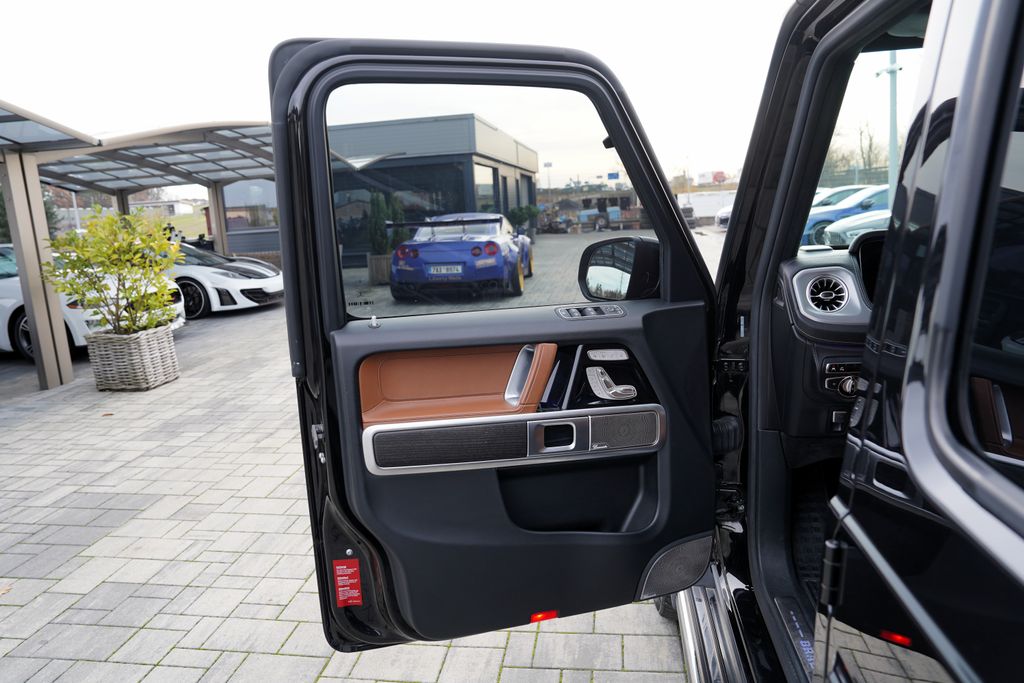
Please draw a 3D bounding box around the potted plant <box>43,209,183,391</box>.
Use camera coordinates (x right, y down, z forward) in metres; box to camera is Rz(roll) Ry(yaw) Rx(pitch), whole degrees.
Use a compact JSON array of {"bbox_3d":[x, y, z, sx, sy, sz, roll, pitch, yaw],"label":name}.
[{"bbox_3d":[-3.549,-0.398,6.296,1.080,1.630,1.050,-1,12,8],"label":"potted plant"}]

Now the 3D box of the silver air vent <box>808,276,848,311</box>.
[{"bbox_3d":[0.741,-0.113,1.612,0.094,0.091,0.040,-1,12,8],"label":"silver air vent"}]

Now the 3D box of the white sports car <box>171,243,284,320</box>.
[{"bbox_3d":[-5.722,-1.126,11.426,4.500,1.200,1.980,1,12,16],"label":"white sports car"}]

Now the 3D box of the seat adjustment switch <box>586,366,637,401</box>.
[{"bbox_3d":[0.234,0.098,1.620,0.118,0.080,0.030,-4,12,-10],"label":"seat adjustment switch"}]

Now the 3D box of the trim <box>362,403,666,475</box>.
[{"bbox_3d":[0.016,0.220,1.562,0.695,0.110,0.050,-4,11,-10],"label":"trim"}]

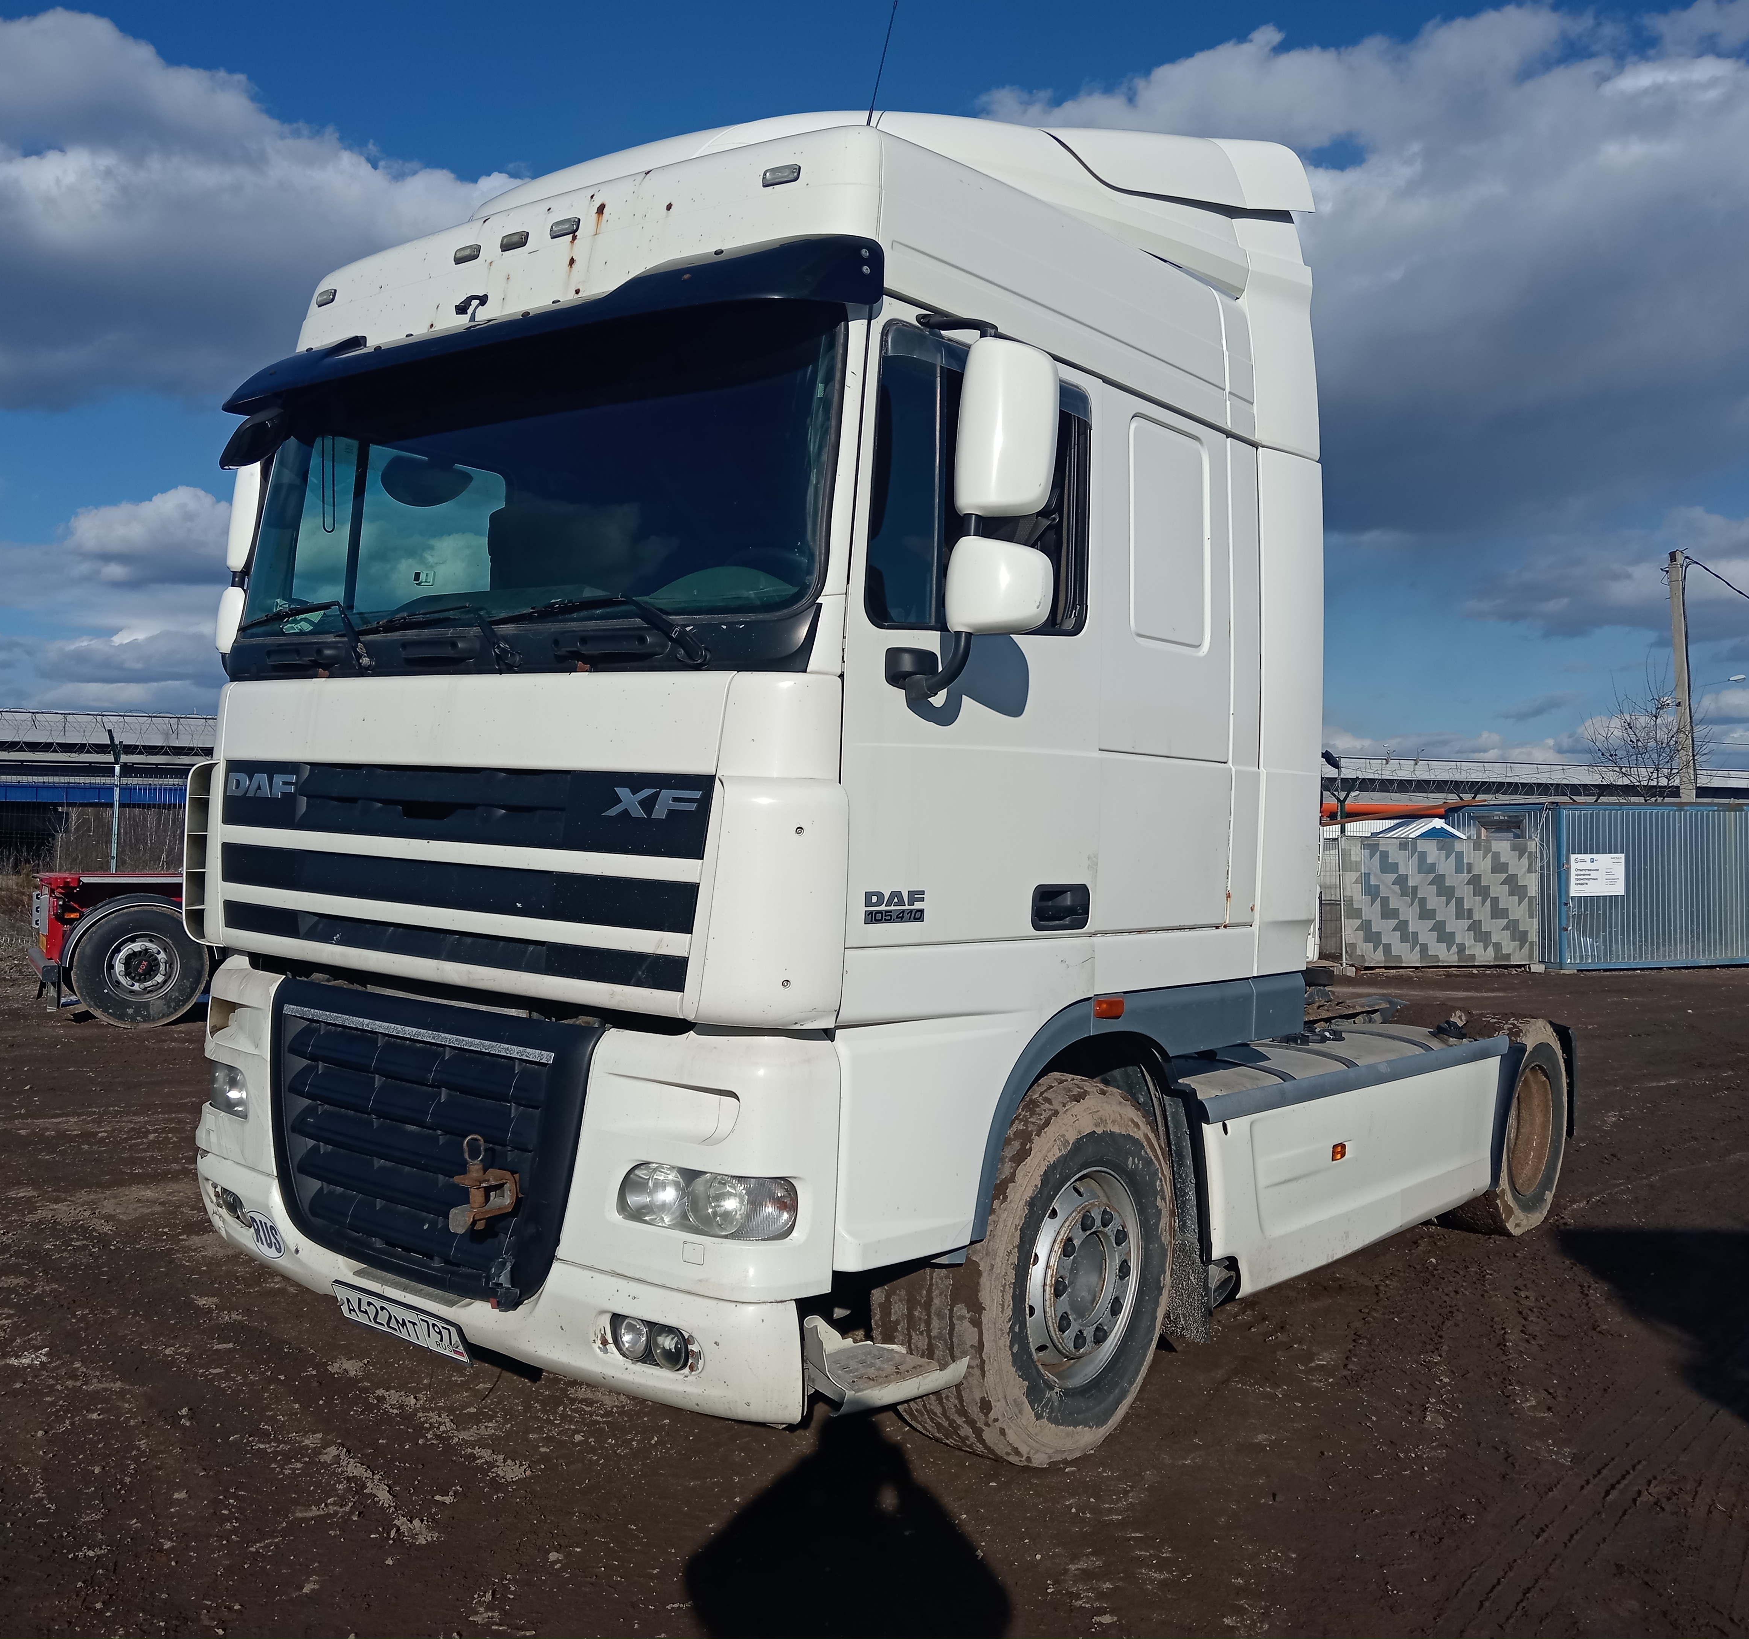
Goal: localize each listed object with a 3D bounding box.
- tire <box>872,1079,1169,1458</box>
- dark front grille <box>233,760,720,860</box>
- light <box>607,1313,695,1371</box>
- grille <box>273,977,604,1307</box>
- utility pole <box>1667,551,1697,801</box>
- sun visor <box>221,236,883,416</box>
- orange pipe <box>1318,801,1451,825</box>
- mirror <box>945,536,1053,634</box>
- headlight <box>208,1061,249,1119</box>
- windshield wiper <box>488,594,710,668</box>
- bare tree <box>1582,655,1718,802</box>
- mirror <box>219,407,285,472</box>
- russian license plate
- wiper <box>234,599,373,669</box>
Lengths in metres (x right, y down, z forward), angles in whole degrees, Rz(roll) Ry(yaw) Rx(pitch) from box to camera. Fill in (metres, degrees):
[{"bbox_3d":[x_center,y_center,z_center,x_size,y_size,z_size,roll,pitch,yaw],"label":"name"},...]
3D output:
[{"bbox_3d":[0.452,1.258,4.812,0.360,1.030,1.030,2,0,39],"label":"tire"},{"bbox_3d":[-1.132,-0.039,4.405,2.000,0.195,0.080,2,0,39],"label":"dark front grille"},{"bbox_3d":[-0.486,1.179,3.856,0.230,0.113,0.100,3,0,35],"label":"light"},{"bbox_3d":[-1.167,0.810,4.408,1.370,0.700,0.150,2,0,39],"label":"grille"},{"bbox_3d":[14.273,-1.247,30.000,0.270,6.950,0.250,-2,0,24],"label":"utility pole"},{"bbox_3d":[-0.979,-1.272,4.465,2.320,0.230,0.370,3,0,39],"label":"sun visor"},{"bbox_3d":[9.268,-0.177,31.000,2.500,0.240,0.240,2,0,3],"label":"orange pipe"},{"bbox_3d":[0.278,-0.499,3.649,0.215,0.205,0.140,3,0,39],"label":"mirror"},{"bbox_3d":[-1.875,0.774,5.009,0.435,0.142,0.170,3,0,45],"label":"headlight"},{"bbox_3d":[-0.688,-0.451,4.121,0.770,0.180,0.100,2,0,39],"label":"windshield wiper"},{"bbox_3d":[13.597,-0.353,30.000,2.400,5.033,2.400,2,0,0],"label":"bare tree"},{"bbox_3d":[-1.870,-1.145,5.136,0.140,0.170,0.200,2,0,-21],"label":"mirror"},{"bbox_3d":[-1.211,1.289,4.374,0.525,0.118,0.020,3,22,39],"label":"russian license plate"},{"bbox_3d":[-1.633,-0.515,4.851,0.790,0.200,0.110,3,0,39],"label":"wiper"}]

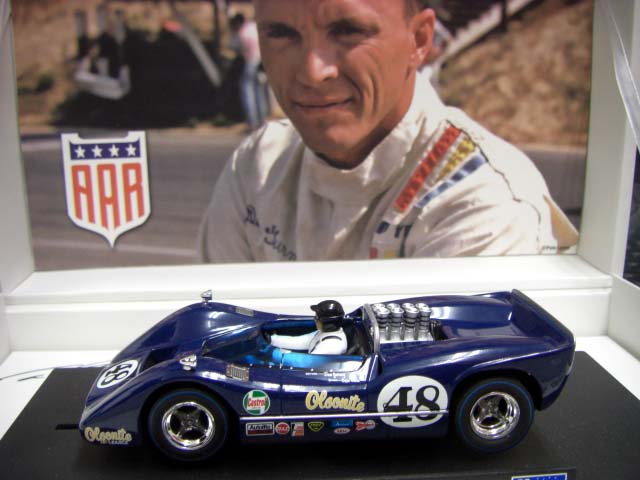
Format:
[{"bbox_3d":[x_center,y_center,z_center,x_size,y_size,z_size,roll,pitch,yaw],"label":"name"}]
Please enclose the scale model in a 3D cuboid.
[{"bbox_3d":[0.001,0.032,0.199,0.125,0.031,0.062,-1,12,-4],"label":"scale model"}]

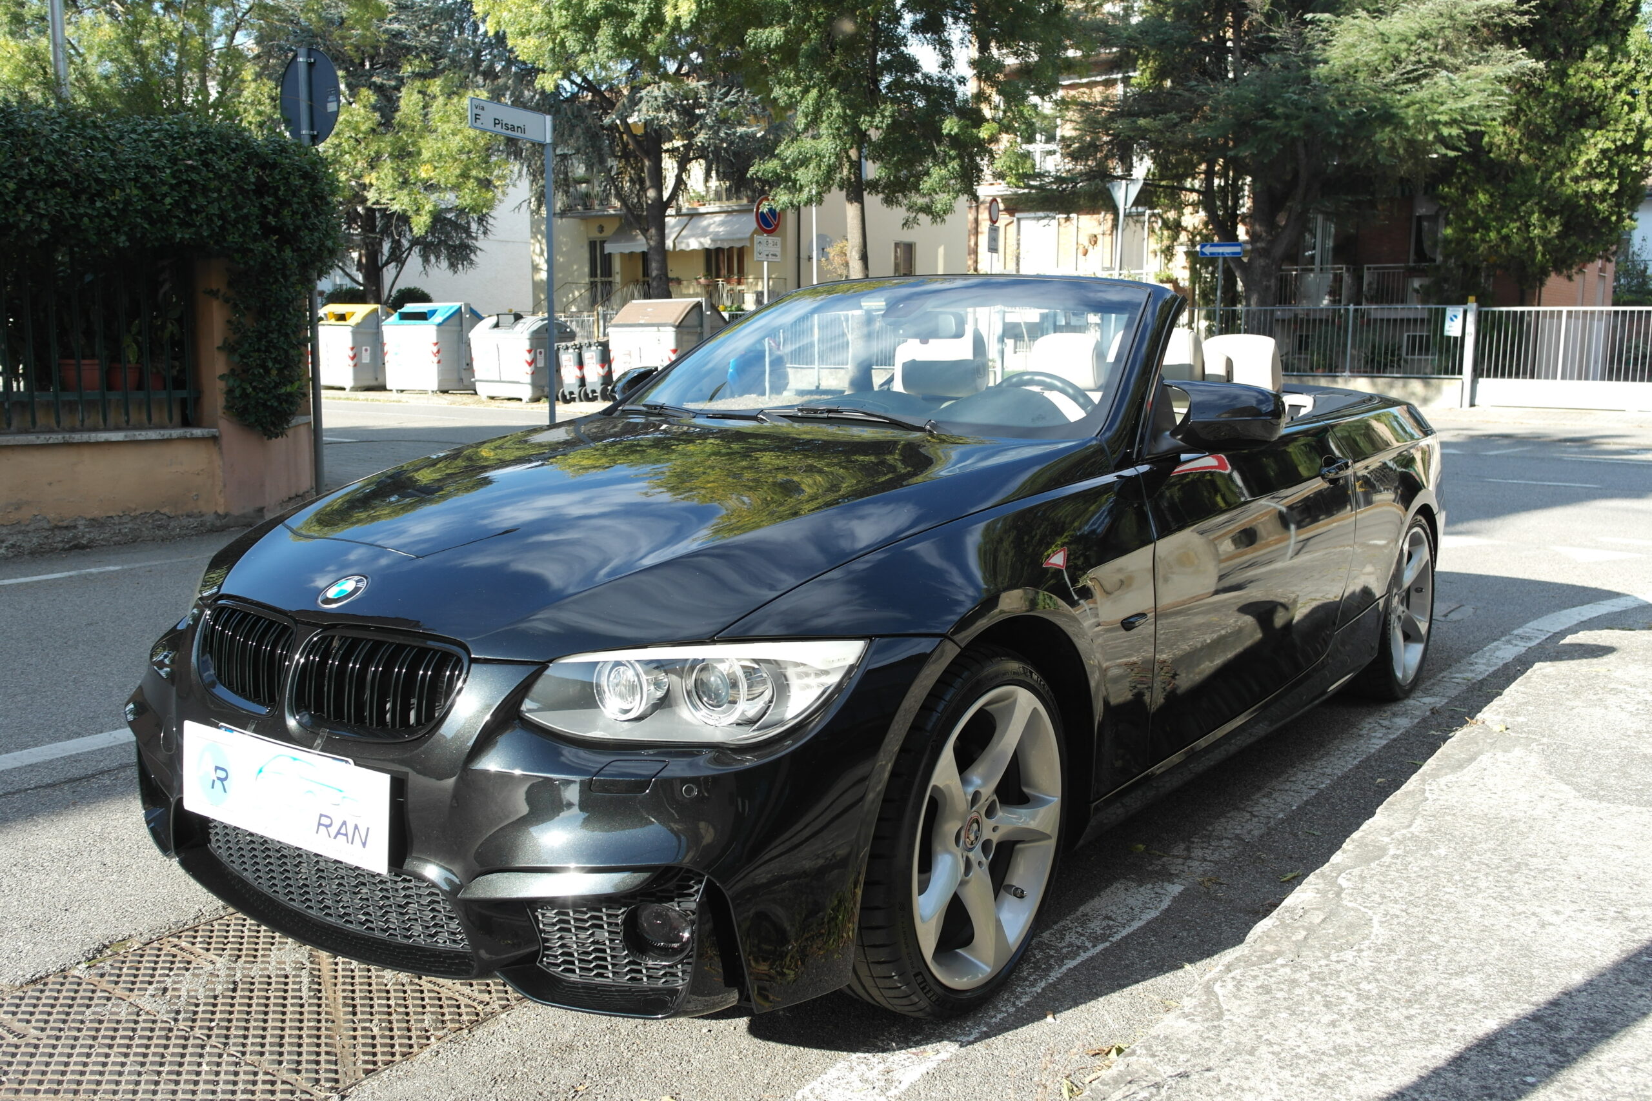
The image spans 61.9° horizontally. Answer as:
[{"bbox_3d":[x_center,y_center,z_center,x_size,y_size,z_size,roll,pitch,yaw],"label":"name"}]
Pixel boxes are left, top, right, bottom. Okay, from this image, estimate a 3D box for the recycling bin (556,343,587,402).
[{"bbox_3d":[-4.328,-3.142,24.359,0.568,1.030,0.690,5,9,26],"label":"recycling bin"}]

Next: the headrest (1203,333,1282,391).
[{"bbox_3d":[1.387,-0.613,4.585,0.240,0.205,0.125,7,10,36],"label":"headrest"}]

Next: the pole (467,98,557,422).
[{"bbox_3d":[-2.539,-2.065,11.216,0.070,2.991,0.838,7,10,37],"label":"pole"}]

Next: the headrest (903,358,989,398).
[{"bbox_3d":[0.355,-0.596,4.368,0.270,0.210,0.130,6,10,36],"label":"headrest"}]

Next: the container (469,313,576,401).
[{"bbox_3d":[-5.510,-3.532,25.136,1.342,1.539,1.392,5,9,23],"label":"container"}]

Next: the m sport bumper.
[{"bbox_3d":[-0.691,0.351,2.455,1.780,0.550,0.630,6,10,36],"label":"m sport bumper"}]

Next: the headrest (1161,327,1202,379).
[{"bbox_3d":[0.953,-0.538,3.935,0.270,0.210,0.130,6,10,36],"label":"headrest"}]

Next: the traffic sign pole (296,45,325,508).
[{"bbox_3d":[-3.198,-1.629,8.578,0.055,2.893,0.055,7,10,37],"label":"traffic sign pole"}]

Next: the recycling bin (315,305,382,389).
[{"bbox_3d":[-9.503,-4.122,28.032,1.430,1.680,1.430,5,9,32],"label":"recycling bin"}]

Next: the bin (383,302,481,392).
[{"bbox_3d":[-8.036,-4.159,28.207,1.373,1.809,1.412,4,9,23],"label":"bin"}]

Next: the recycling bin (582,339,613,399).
[{"bbox_3d":[-3.978,-3.208,24.693,0.540,1.040,0.640,5,9,31],"label":"recycling bin"}]

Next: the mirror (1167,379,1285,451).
[{"bbox_3d":[0.863,-0.293,2.980,0.240,0.155,0.140,6,10,36],"label":"mirror"}]

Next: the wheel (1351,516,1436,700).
[{"bbox_3d":[1.827,0.174,4.591,0.250,0.637,0.637,7,10,36],"label":"wheel"}]

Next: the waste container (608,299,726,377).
[{"bbox_3d":[-2.523,-3.176,22.253,1.395,1.766,1.442,6,10,30],"label":"waste container"}]

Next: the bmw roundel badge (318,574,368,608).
[{"bbox_3d":[-0.773,0.066,2.205,0.082,0.010,0.082,7,42,36],"label":"bmw roundel badge"}]

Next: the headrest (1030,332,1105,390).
[{"bbox_3d":[0.873,-0.676,4.957,0.240,0.205,0.125,7,10,36],"label":"headrest"}]

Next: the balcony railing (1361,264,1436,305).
[{"bbox_3d":[13.100,-5.965,31.303,1.550,1.000,0.800,7,10,36],"label":"balcony railing"}]

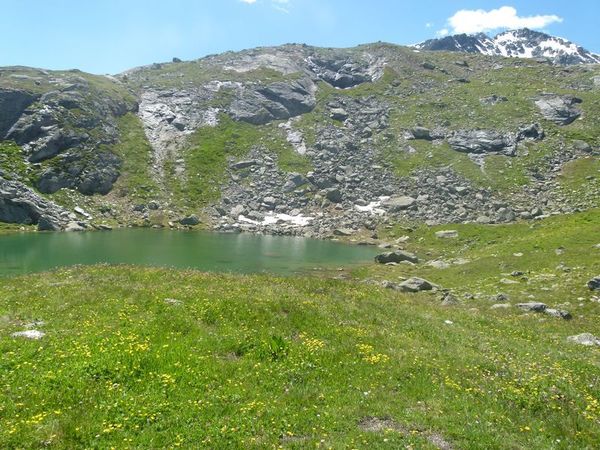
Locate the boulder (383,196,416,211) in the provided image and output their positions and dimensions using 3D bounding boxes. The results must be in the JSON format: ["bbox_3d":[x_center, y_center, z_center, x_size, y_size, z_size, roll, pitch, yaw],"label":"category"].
[{"bbox_3d":[14.237,-3.076,62.000,4.164,1.903,2.915,0,2,0],"label":"boulder"}]

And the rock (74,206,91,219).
[{"bbox_3d":[-39.153,-2.250,78.000,2.794,2.095,2.235,0,3,0],"label":"rock"}]

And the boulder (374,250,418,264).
[{"bbox_3d":[6.013,2.025,27.000,2.659,0.768,1.596,0,2,0],"label":"boulder"}]

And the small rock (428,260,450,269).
[{"bbox_3d":[9.658,2.735,30.000,1.477,0.537,1.182,0,3,0],"label":"small rock"}]

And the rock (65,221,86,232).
[{"bbox_3d":[-34.196,0.228,66.000,3.250,1.736,2.275,0,2,0],"label":"rock"}]

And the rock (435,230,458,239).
[{"bbox_3d":[16.229,1.052,48.000,2.579,0.860,1.805,0,3,0],"label":"rock"}]

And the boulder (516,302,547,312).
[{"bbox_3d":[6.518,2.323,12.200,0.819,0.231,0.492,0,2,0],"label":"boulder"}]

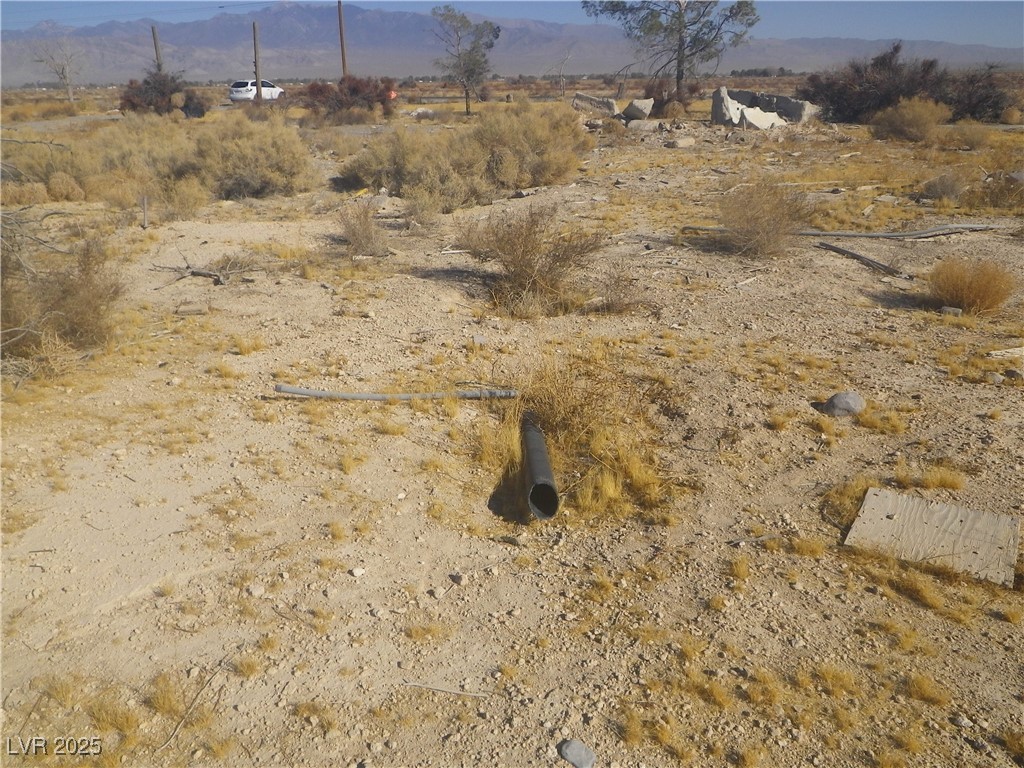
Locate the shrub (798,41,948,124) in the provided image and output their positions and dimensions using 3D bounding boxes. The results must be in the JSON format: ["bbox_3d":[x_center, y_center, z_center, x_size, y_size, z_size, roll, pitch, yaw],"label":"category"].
[{"bbox_3d":[12.174,-10.033,27.570,4.746,2.469,3.796,7,22,21],"label":"shrub"}]

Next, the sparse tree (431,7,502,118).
[{"bbox_3d":[-2.121,-14.502,37.181,3.114,4.620,2.802,-2,20,-3],"label":"sparse tree"}]

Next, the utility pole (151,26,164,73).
[{"bbox_3d":[-21.798,-19.561,51.427,0.290,4.904,0.290,-9,22,-20],"label":"utility pole"}]

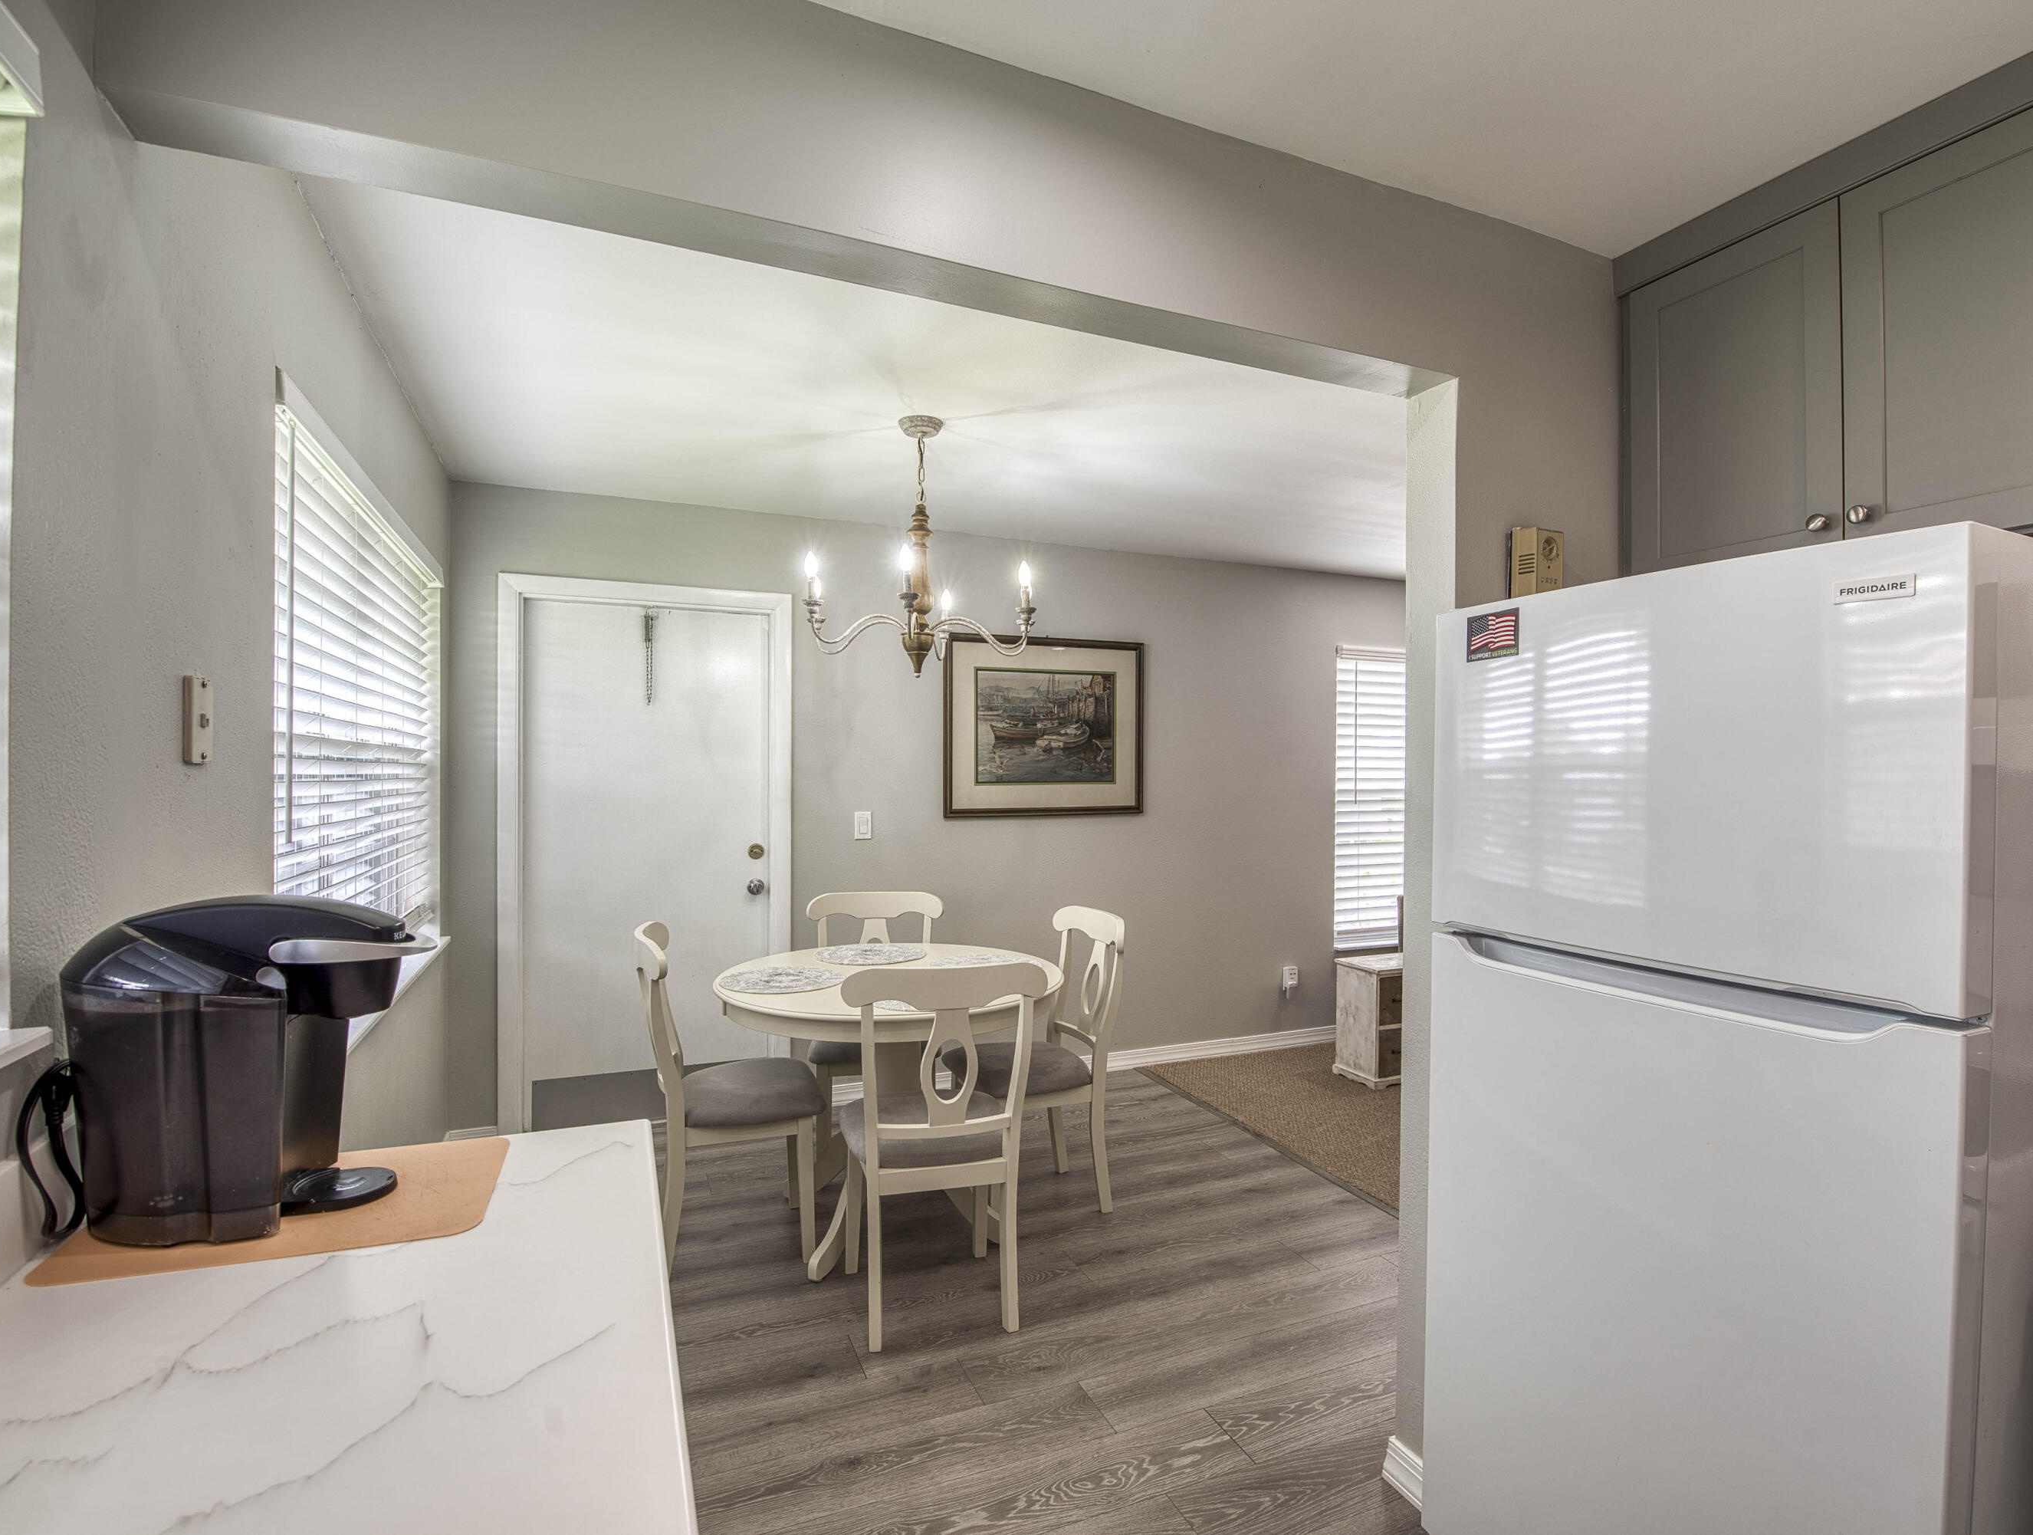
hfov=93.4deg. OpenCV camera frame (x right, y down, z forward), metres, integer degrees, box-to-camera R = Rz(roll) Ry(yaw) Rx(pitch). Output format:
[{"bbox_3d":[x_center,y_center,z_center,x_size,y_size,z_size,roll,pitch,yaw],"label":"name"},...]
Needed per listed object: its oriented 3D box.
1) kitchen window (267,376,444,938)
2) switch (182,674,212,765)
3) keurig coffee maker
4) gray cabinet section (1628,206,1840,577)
[{"bbox_3d":[-1.633,-0.069,2.401,0.060,1.140,1.710,0,0,-23],"label":"kitchen window"},{"bbox_3d":[-1.095,-0.062,1.285,0.012,0.116,0.075,0,0,-23],"label":"switch"},{"bbox_3d":[-0.834,0.314,1.073,0.305,0.332,0.230,0,0,-14],"label":"keurig coffee maker"},{"bbox_3d":[1.444,-0.645,1.814,0.320,0.600,0.360,0,0,-23],"label":"gray cabinet section"}]

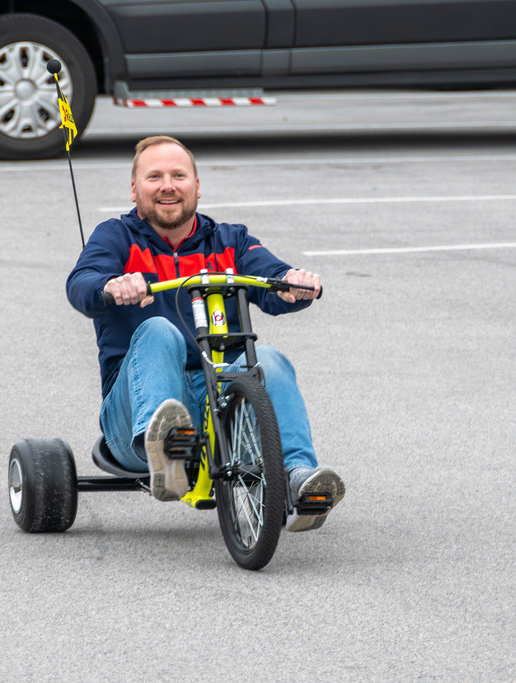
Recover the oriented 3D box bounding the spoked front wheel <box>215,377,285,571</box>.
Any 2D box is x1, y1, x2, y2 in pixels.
[{"bbox_3d":[-0.021,0.341,22.050,0.070,0.500,0.500,-3,5,-15],"label":"spoked front wheel"}]

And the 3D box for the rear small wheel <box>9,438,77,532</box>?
[{"bbox_3d":[-0.578,0.389,23.050,0.143,0.250,0.250,-3,5,-12],"label":"rear small wheel"}]

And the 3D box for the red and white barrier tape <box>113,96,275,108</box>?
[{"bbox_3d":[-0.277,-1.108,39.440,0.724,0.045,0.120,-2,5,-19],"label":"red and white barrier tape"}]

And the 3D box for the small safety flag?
[{"bbox_3d":[-0.522,-0.624,23.250,0.070,0.205,0.130,-1,5,-12],"label":"small safety flag"}]

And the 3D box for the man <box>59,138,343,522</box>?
[{"bbox_3d":[-0.148,-0.026,22.420,0.660,0.980,1.070,-1,5,-7],"label":"man"}]

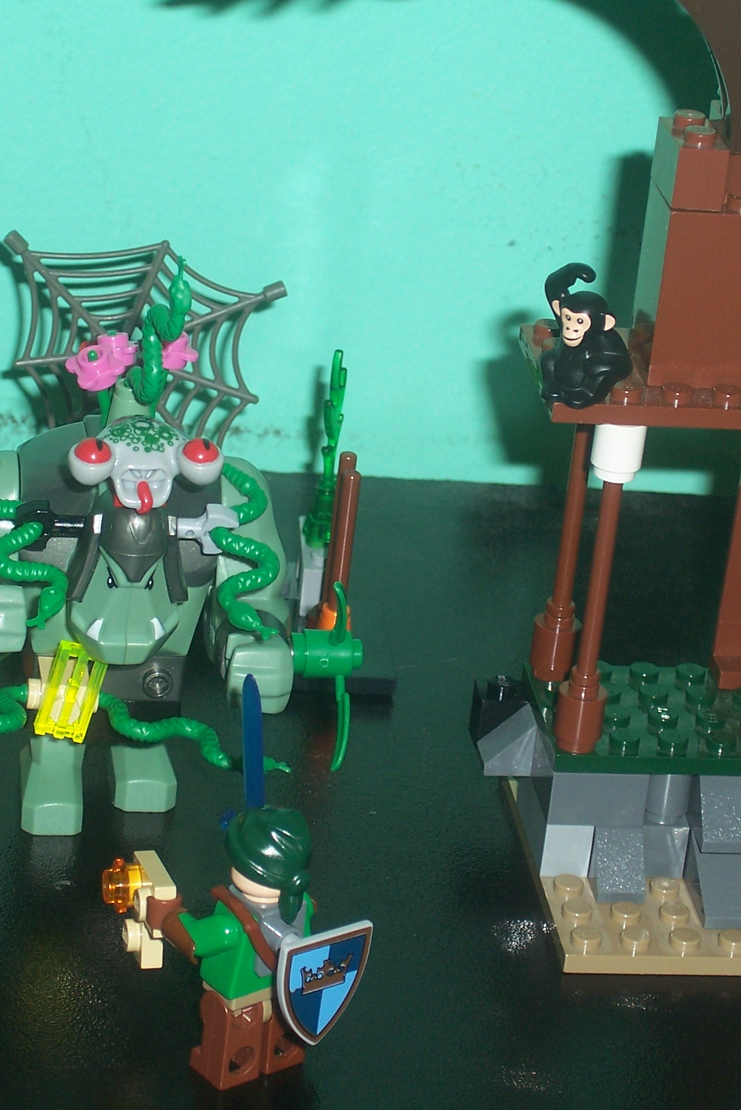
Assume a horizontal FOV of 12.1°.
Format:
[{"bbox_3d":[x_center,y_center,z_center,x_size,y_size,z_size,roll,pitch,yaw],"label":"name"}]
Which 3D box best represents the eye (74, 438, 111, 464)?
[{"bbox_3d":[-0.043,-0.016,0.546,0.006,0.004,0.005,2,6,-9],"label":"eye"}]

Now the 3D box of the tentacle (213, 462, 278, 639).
[{"bbox_3d":[-0.020,-0.001,0.547,0.011,0.005,0.041,-13,42,0],"label":"tentacle"}]

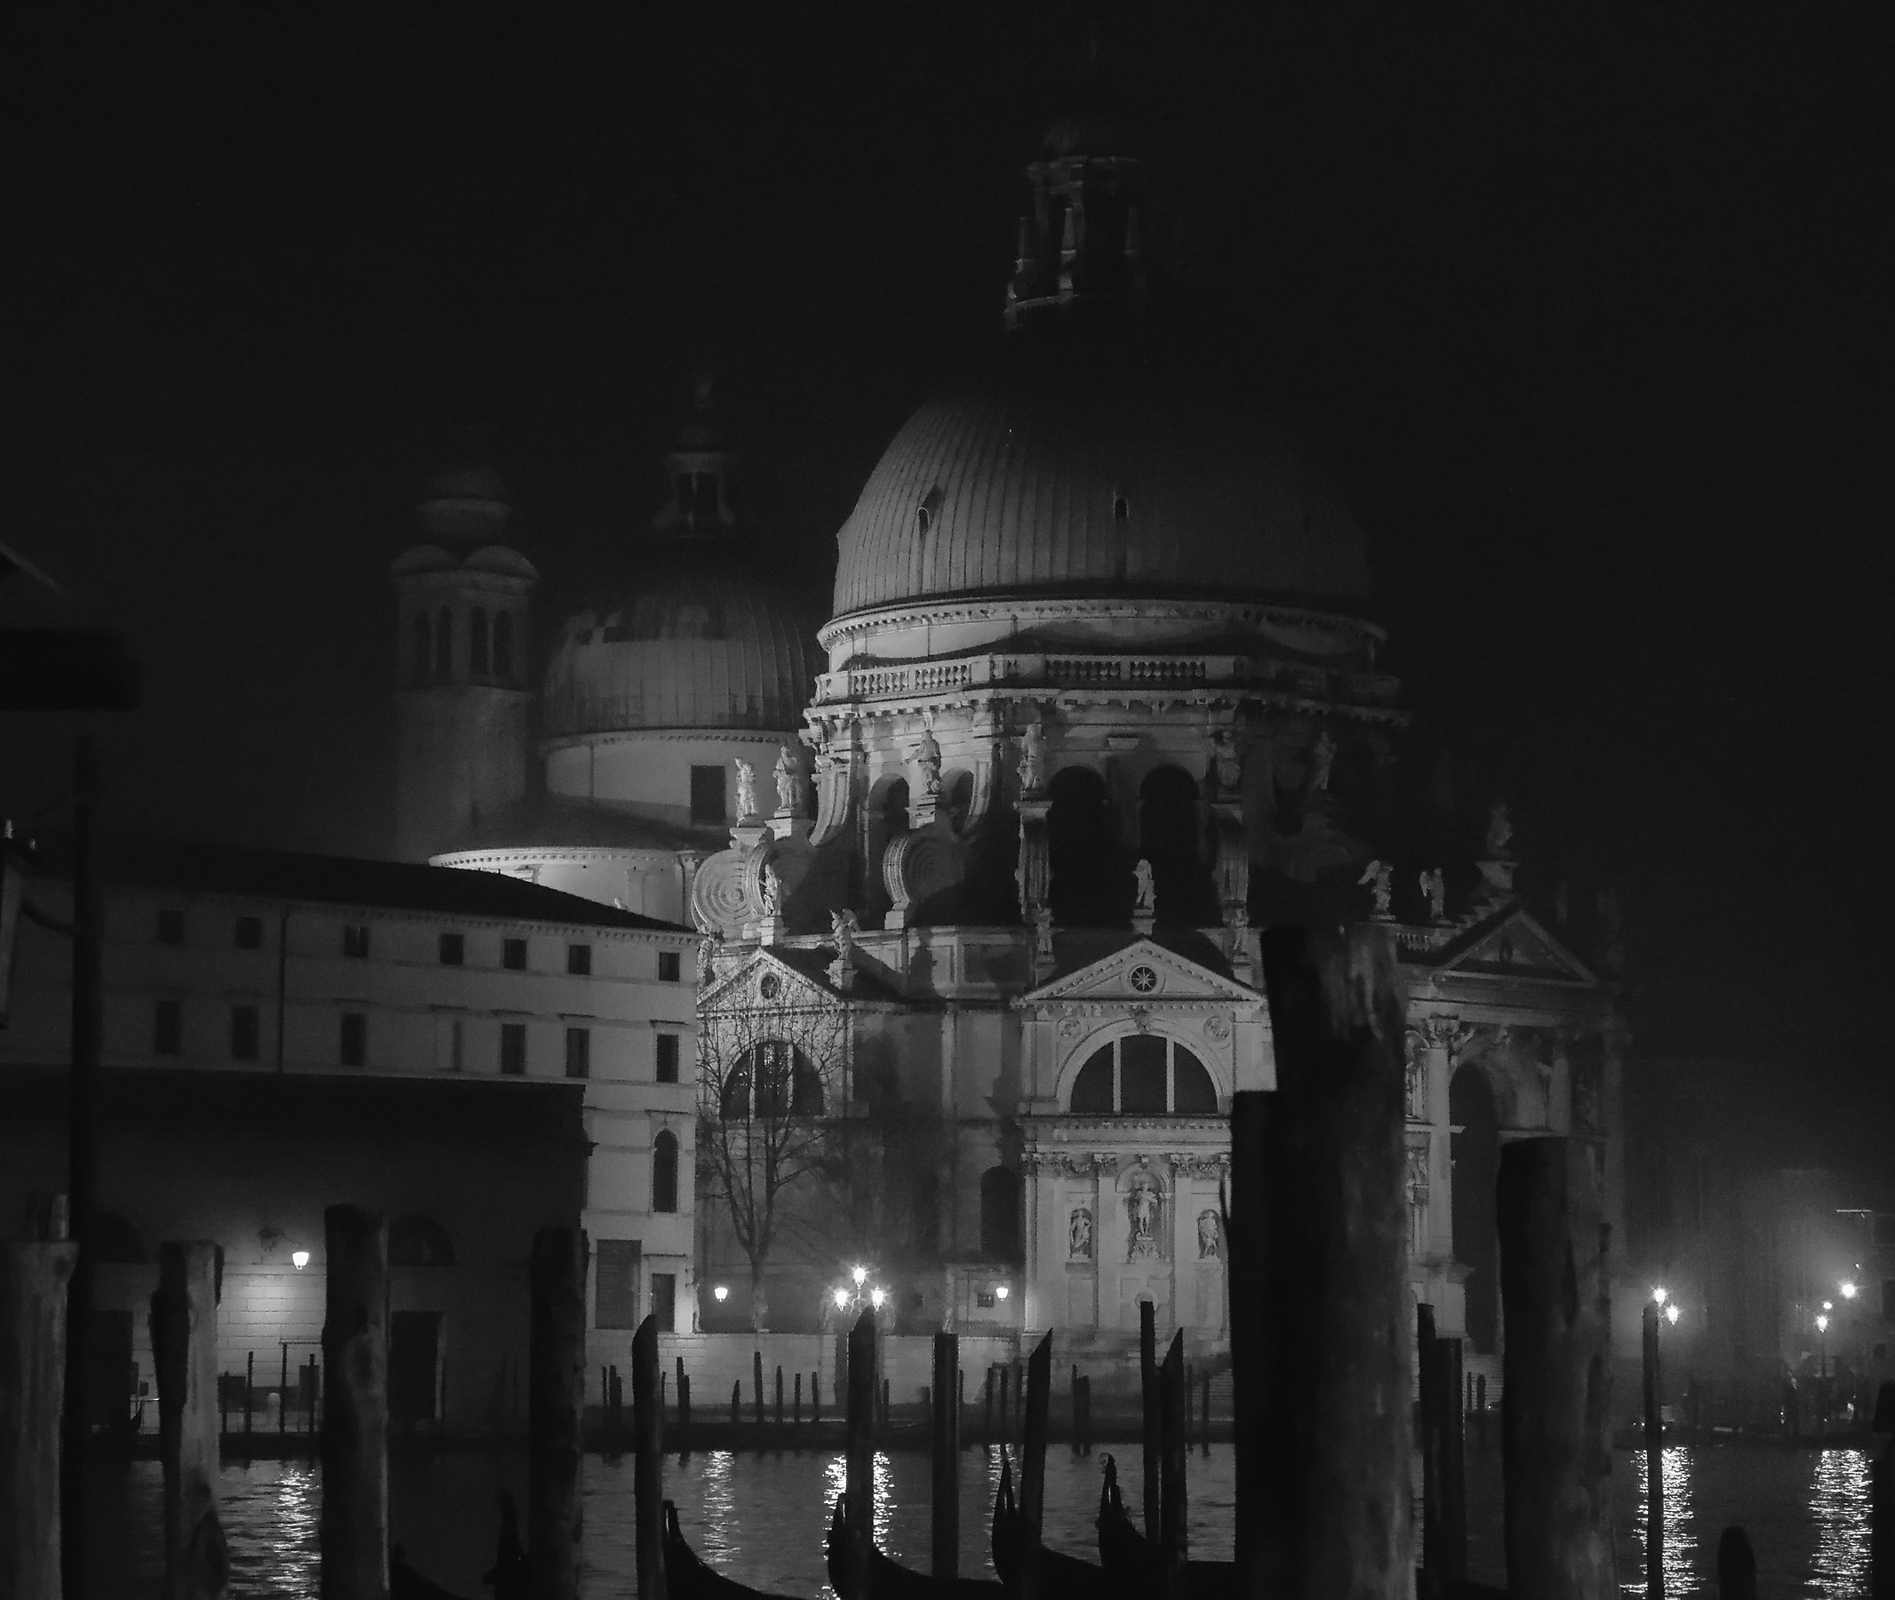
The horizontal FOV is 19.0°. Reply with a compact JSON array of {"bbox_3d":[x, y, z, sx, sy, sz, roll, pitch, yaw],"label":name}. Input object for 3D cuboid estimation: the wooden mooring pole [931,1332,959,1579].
[{"bbox_3d":[-0.023,6.352,51.622,0.230,2.994,0.230,0,-6,0],"label":"wooden mooring pole"}]

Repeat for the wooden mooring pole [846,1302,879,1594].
[{"bbox_3d":[-0.739,6.048,49.643,0.235,3.197,0.235,0,-6,0],"label":"wooden mooring pole"}]

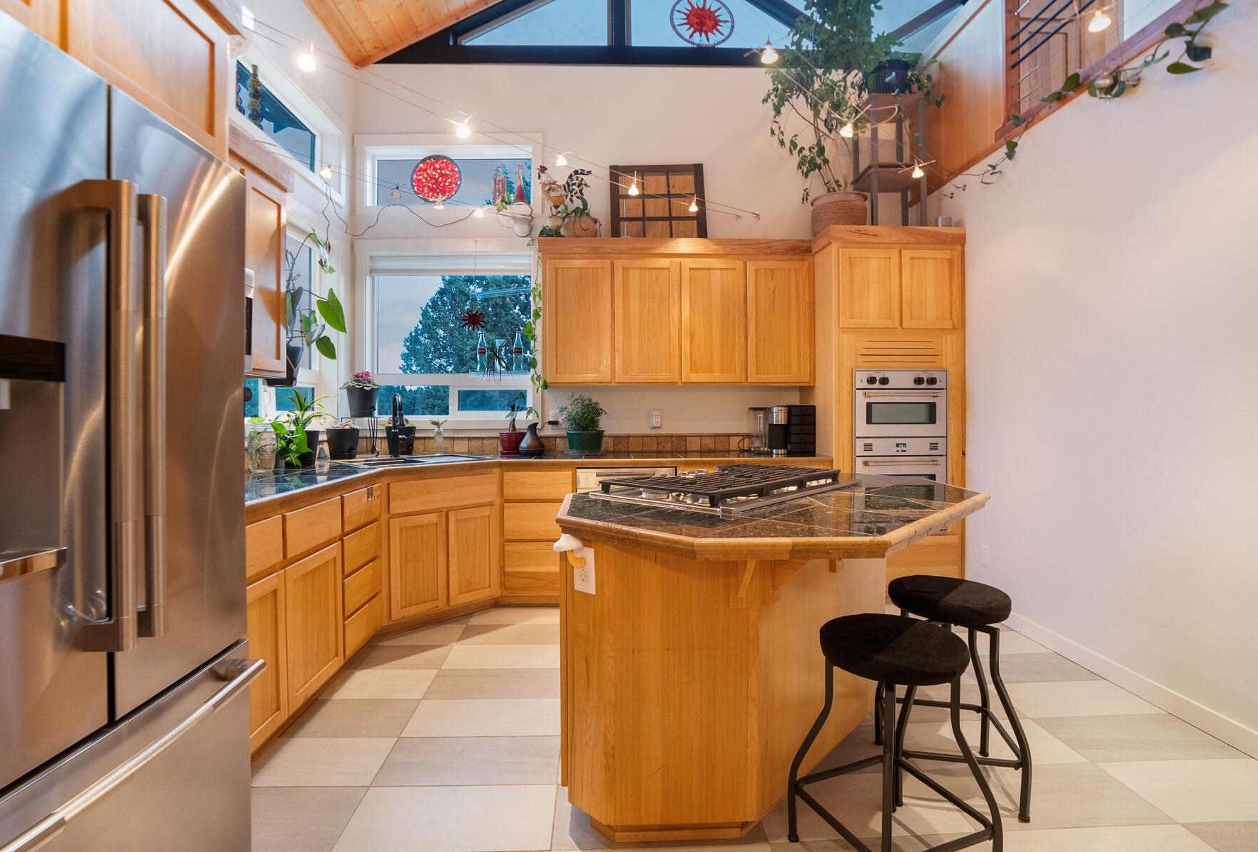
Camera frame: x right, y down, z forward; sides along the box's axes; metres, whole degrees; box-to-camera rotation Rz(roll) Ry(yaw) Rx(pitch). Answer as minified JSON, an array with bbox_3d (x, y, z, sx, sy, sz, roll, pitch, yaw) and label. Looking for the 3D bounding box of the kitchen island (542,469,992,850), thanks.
[{"bbox_3d":[0.501,0.686,1.855,1.015,0.932,1.561,1,2,43],"label":"kitchen island"}]

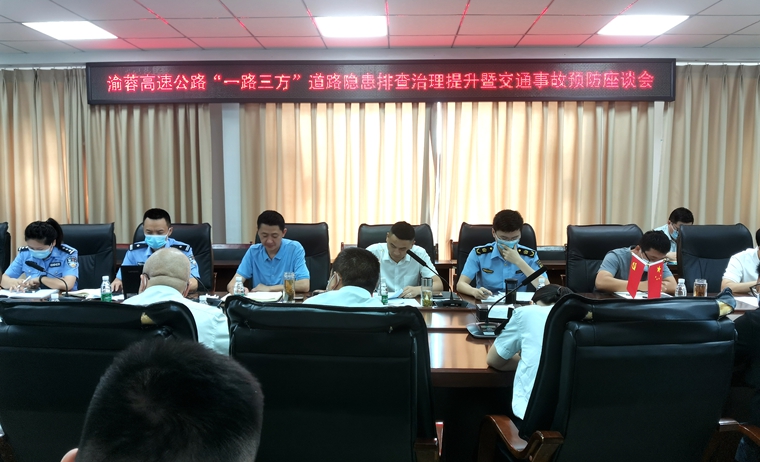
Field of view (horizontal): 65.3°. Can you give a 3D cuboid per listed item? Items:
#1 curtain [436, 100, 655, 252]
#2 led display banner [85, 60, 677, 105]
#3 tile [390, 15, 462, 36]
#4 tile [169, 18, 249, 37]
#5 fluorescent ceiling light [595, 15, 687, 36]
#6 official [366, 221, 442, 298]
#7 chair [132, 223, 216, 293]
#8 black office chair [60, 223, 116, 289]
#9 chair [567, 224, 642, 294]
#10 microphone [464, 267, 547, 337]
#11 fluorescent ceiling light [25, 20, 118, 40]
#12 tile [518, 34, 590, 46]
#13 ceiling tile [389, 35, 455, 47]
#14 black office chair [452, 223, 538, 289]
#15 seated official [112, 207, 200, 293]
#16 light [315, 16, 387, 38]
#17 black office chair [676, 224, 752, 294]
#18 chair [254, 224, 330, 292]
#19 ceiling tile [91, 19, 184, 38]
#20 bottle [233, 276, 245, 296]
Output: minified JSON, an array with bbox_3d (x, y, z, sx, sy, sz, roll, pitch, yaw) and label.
[{"bbox_3d":[1.660,-0.357,5.929,2.187,2.511,0.140,0,5,2],"label":"curtain"},{"bbox_3d":[-0.027,-1.426,5.697,5.602,0.400,0.100,0,5,2],"label":"led display banner"},{"bbox_3d":[0.367,-1.722,4.950,0.600,0.018,0.600,0,5,2],"label":"tile"},{"bbox_3d":[-1.442,-1.724,5.007,0.600,0.018,0.600,0,5,2],"label":"tile"},{"bbox_3d":[2.167,-1.718,4.873,0.600,0.040,0.600,0,4,2],"label":"fluorescent ceiling light"},{"bbox_3d":[0.155,0.518,3.800,0.500,1.165,0.750,0,5,2],"label":"official"},{"bbox_3d":[-1.567,0.547,4.305,0.640,1.140,0.720,0,4,2],"label":"chair"},{"bbox_3d":[-2.290,0.515,4.218,0.670,1.106,0.700,0,5,2],"label":"black office chair"},{"bbox_3d":[1.620,0.533,4.055,0.640,1.150,0.720,0,5,2],"label":"chair"},{"bbox_3d":[0.584,0.317,2.736,0.370,0.340,0.200,-1,4,-7],"label":"microphone"},{"bbox_3d":[-2.625,-1.729,5.072,0.600,0.040,0.600,0,5,2],"label":"fluorescent ceiling light"},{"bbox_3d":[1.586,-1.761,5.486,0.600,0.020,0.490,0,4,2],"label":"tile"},{"bbox_3d":[0.384,-1.755,5.462,0.600,0.025,0.480,0,4,2],"label":"ceiling tile"},{"bbox_3d":[0.863,0.519,4.119,0.670,1.112,0.700,0,5,2],"label":"black office chair"},{"bbox_3d":[-1.512,0.497,4.049,0.570,1.280,0.750,0,4,2],"label":"seated official"},{"bbox_3d":[-0.232,-1.724,4.949,0.600,0.040,0.600,0,4,2],"label":"light"},{"bbox_3d":[2.447,0.527,4.069,0.670,1.103,0.700,0,5,2],"label":"black office chair"},{"bbox_3d":[-0.639,0.552,4.120,0.650,1.160,0.700,0,4,2],"label":"chair"},{"bbox_3d":[-2.044,-1.727,5.054,0.600,0.020,0.600,0,5,2],"label":"ceiling tile"},{"bbox_3d":[-0.863,0.359,3.617,0.064,0.158,0.064,0,4,2],"label":"bottle"}]

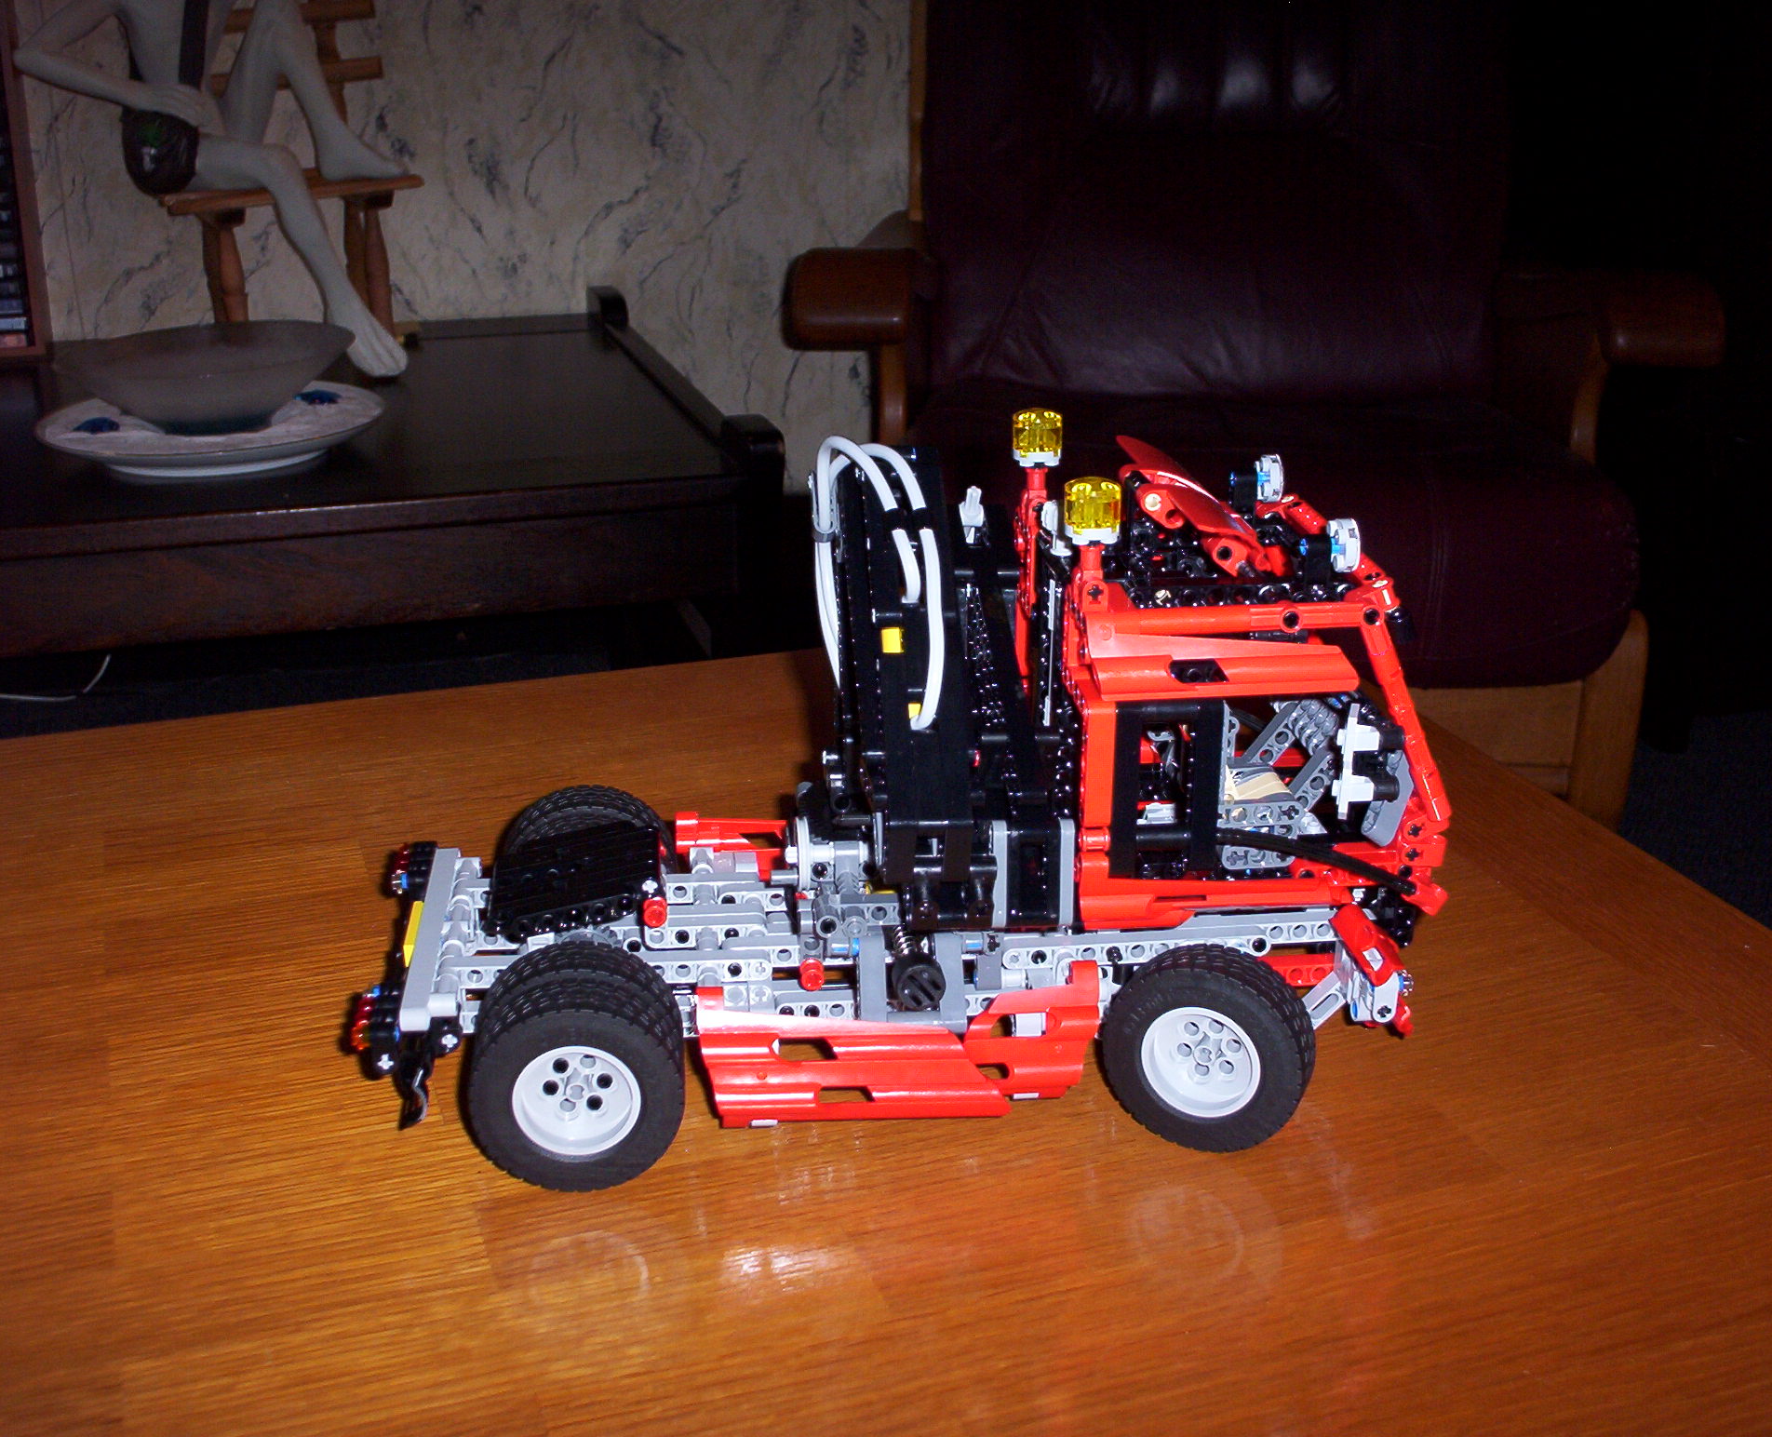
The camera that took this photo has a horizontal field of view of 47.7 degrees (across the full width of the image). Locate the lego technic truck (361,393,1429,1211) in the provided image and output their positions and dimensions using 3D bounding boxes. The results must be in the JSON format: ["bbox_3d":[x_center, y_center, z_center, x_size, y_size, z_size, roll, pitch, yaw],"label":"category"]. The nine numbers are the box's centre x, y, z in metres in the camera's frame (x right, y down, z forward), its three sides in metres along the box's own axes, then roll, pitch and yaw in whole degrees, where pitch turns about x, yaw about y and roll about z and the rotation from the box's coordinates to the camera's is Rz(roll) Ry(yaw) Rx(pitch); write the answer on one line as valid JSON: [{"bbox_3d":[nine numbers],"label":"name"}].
[{"bbox_3d":[0.003,0.012,0.645,0.341,0.208,0.164,-2,22,-7],"label":"lego technic truck"}]

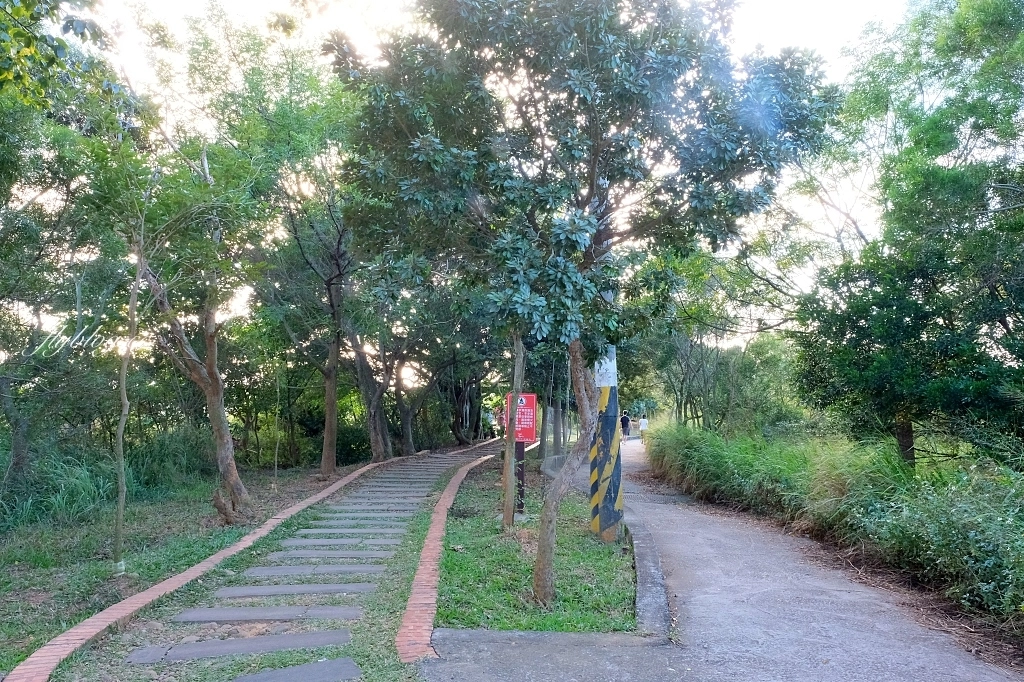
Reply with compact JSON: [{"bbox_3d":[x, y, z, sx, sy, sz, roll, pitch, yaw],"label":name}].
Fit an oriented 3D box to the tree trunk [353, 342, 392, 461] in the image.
[{"bbox_3d":[-3.589,1.557,17.432,0.971,3.053,0.700,0,-6,0],"label":"tree trunk"}]

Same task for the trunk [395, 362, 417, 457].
[{"bbox_3d":[-3.044,1.948,19.503,0.629,2.673,0.500,0,-6,0],"label":"trunk"}]

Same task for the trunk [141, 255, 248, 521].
[{"bbox_3d":[-4.414,0.610,9.487,1.501,3.692,0.800,0,-6,0],"label":"trunk"}]

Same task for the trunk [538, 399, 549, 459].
[{"bbox_3d":[0.907,2.543,19.643,0.288,1.771,0.250,0,-6,0],"label":"trunk"}]

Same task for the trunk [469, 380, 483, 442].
[{"bbox_3d":[-1.437,2.731,26.862,0.551,2.350,0.500,0,-6,0],"label":"trunk"}]

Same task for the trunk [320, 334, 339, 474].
[{"bbox_3d":[-3.841,1.327,14.440,0.423,3.034,0.360,0,-6,0],"label":"trunk"}]

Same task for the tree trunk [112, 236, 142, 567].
[{"bbox_3d":[-3.537,0.546,6.277,0.276,3.077,0.200,0,-6,0],"label":"tree trunk"}]

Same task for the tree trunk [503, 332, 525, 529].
[{"bbox_3d":[0.020,1.153,8.929,0.273,2.544,0.220,0,-6,0],"label":"tree trunk"}]

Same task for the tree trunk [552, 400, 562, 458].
[{"bbox_3d":[1.422,2.762,21.330,0.313,1.799,0.260,0,-6,0],"label":"tree trunk"}]

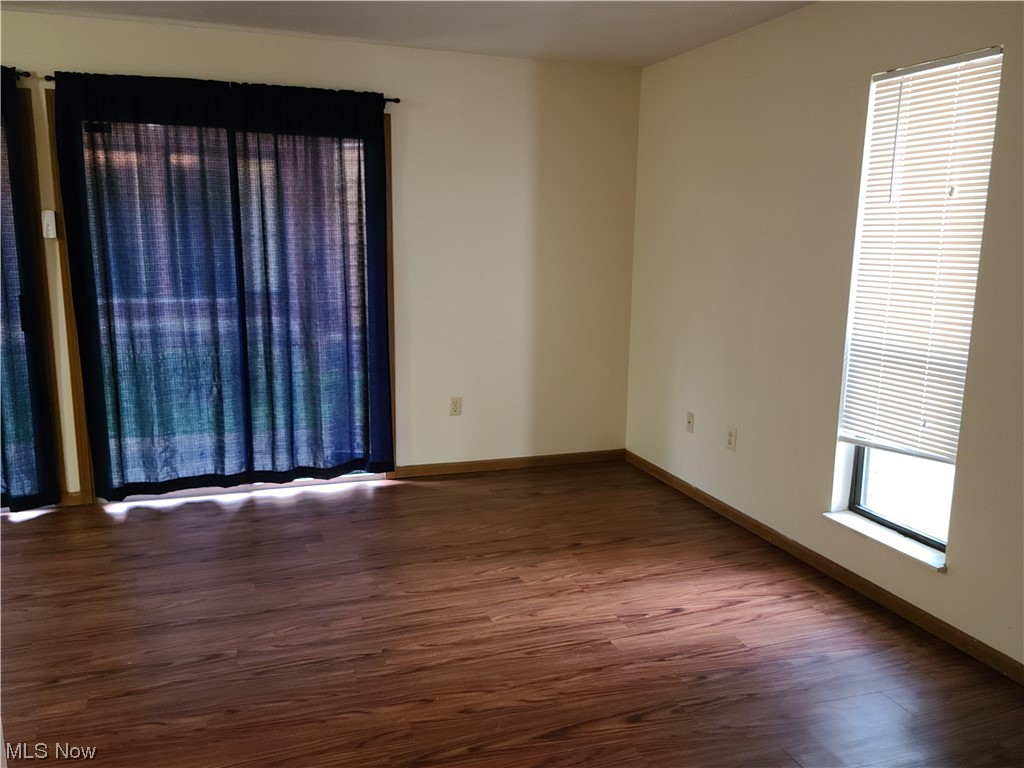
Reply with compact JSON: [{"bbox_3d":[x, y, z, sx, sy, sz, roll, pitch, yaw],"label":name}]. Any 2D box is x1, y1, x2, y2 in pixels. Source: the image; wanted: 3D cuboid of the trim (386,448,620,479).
[{"bbox_3d":[0.018,0.496,5.175,1.529,0.072,0.015,-3,11,-19],"label":"trim"}]

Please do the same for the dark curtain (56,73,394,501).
[{"bbox_3d":[-1.432,-0.476,4.387,1.580,2.130,0.110,-3,11,-19],"label":"dark curtain"}]

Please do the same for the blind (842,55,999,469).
[{"bbox_3d":[1.515,-0.444,3.118,0.040,1.450,0.596,-3,11,-19],"label":"blind"}]

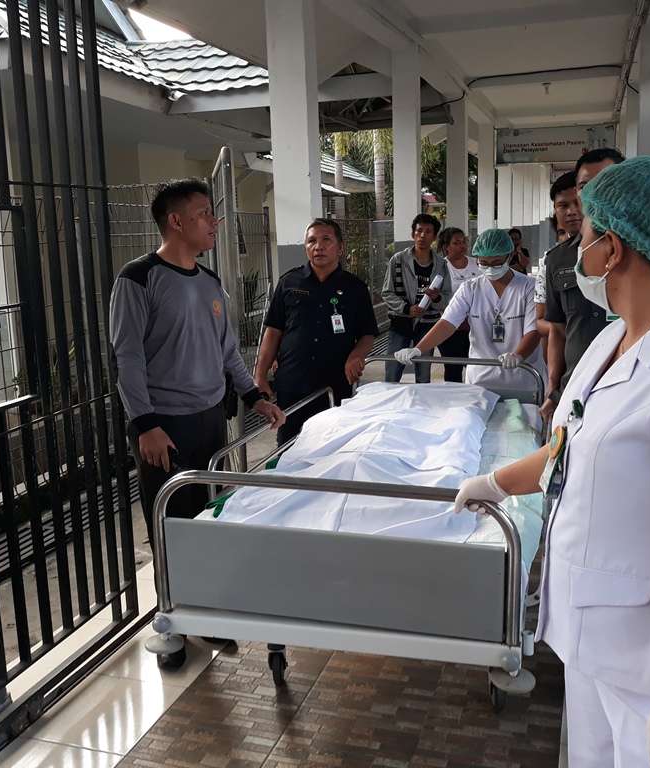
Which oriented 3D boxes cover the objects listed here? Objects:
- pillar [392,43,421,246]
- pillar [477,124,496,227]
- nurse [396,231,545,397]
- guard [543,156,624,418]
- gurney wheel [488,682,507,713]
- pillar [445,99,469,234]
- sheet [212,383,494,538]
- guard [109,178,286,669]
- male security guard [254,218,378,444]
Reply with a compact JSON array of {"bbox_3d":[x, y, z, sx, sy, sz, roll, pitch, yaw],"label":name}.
[{"bbox_3d":[0.972,-2.035,9.302,0.280,3.420,0.270,1,12,18],"label":"pillar"},{"bbox_3d":[3.294,-3.479,16.230,0.280,3.420,0.270,1,12,18],"label":"pillar"},{"bbox_3d":[0.848,-0.135,4.601,0.780,1.500,0.500,1,11,15],"label":"nurse"},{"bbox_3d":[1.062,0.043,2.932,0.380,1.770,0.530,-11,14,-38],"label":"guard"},{"bbox_3d":[0.560,0.979,2.564,0.050,0.115,0.110,-1,11,7],"label":"gurney wheel"},{"bbox_3d":[2.133,-2.757,12.766,0.280,3.420,0.270,1,12,18],"label":"pillar"},{"bbox_3d":[0.310,0.206,3.379,0.840,0.220,1.880,1,12,18],"label":"sheet"},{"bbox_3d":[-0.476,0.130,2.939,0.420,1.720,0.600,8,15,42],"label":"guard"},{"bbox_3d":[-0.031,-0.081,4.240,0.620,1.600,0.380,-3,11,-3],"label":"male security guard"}]

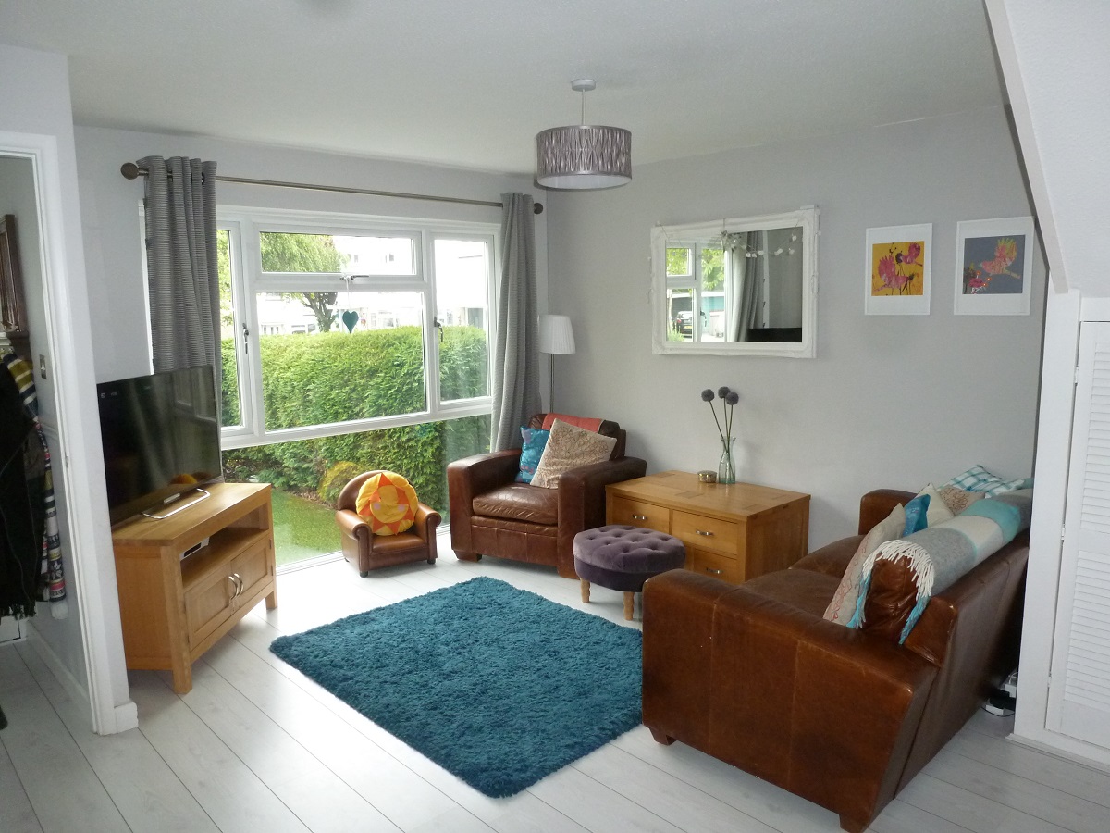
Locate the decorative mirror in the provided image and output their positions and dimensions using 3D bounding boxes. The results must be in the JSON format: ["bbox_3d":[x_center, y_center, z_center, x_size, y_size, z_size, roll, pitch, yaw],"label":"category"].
[{"bbox_3d":[1.000,-0.743,4.457,0.050,0.774,1.105,-8,11,-43],"label":"decorative mirror"}]

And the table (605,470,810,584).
[{"bbox_3d":[0.856,0.650,4.380,0.622,0.462,0.951,-8,11,-43],"label":"table"}]

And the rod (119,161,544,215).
[{"bbox_3d":[-1.018,-1.268,4.390,2.630,0.080,0.100,-9,12,-43],"label":"rod"}]

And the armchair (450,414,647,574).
[{"bbox_3d":[-0.005,0.426,4.737,0.880,0.790,0.950,3,10,28],"label":"armchair"}]

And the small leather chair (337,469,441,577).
[{"bbox_3d":[-0.985,0.604,4.544,0.530,0.530,0.400,-6,10,-29],"label":"small leather chair"}]

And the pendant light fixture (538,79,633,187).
[{"bbox_3d":[0.113,-1.115,3.017,0.370,0.373,0.370,-1,8,0],"label":"pendant light fixture"}]

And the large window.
[{"bbox_3d":[-1.176,-0.165,4.658,2.286,2.067,0.100,-8,11,-43],"label":"large window"}]

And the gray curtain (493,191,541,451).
[{"bbox_3d":[-0.283,-0.364,5.224,0.470,2.180,0.150,-9,12,-43],"label":"gray curtain"}]

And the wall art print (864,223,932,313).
[{"bbox_3d":[1.678,-0.711,3.761,0.025,0.424,0.316,-8,11,-43],"label":"wall art print"}]

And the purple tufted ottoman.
[{"bbox_3d":[0.375,0.773,3.892,0.575,0.335,0.575,-1,8,0],"label":"purple tufted ottoman"}]

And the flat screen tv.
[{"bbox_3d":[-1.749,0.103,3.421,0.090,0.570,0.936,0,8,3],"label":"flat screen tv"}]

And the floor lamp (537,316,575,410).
[{"bbox_3d":[0.003,0.022,5.357,0.291,1.467,0.291,-8,11,-43],"label":"floor lamp"}]

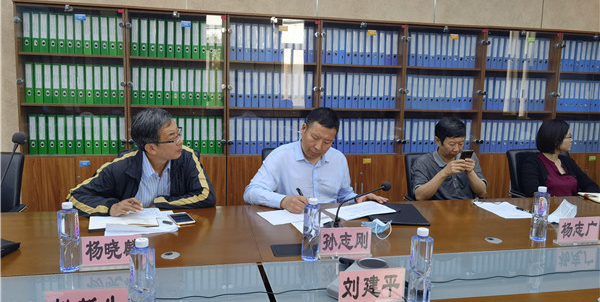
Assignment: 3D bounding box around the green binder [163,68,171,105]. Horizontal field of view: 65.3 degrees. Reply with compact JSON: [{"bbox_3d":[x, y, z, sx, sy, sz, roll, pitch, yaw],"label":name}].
[{"bbox_3d":[-1.142,-0.554,4.074,0.060,0.318,0.285,0,7,-12],"label":"green binder"}]

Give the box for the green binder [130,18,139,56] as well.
[{"bbox_3d":[-1.377,-0.938,3.960,0.060,0.315,0.280,0,7,-12],"label":"green binder"}]

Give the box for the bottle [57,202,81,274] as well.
[{"bbox_3d":[-0.784,0.291,1.583,0.066,0.228,0.066,0,7,-12],"label":"bottle"}]

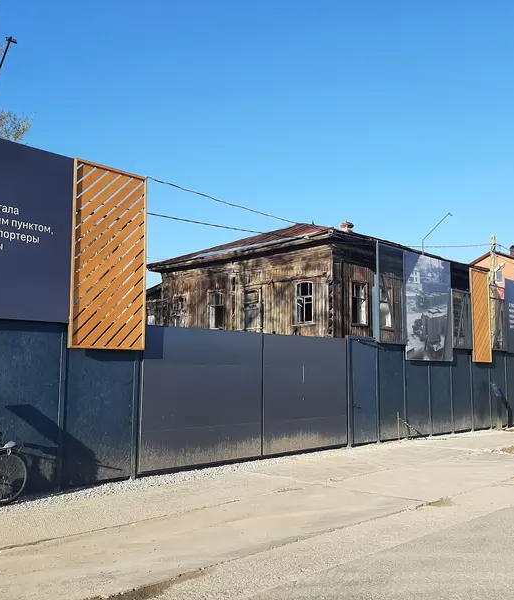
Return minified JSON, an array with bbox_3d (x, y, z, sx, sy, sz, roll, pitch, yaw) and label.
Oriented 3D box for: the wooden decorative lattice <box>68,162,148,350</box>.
[{"bbox_3d":[-2.312,-0.652,9.385,0.120,2.838,1.292,-6,-9,44],"label":"wooden decorative lattice"}]

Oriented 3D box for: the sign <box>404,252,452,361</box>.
[{"bbox_3d":[4.640,0.238,16.321,0.100,2.812,2.504,-6,-9,44],"label":"sign"}]

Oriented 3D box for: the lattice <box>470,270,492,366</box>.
[{"bbox_3d":[6.877,0.496,18.576,0.120,2.837,1.347,-6,-9,44],"label":"lattice"}]

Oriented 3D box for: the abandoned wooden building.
[{"bbox_3d":[3.084,0.806,28.128,10.831,8.349,12.173,-6,-9,44],"label":"abandoned wooden building"}]

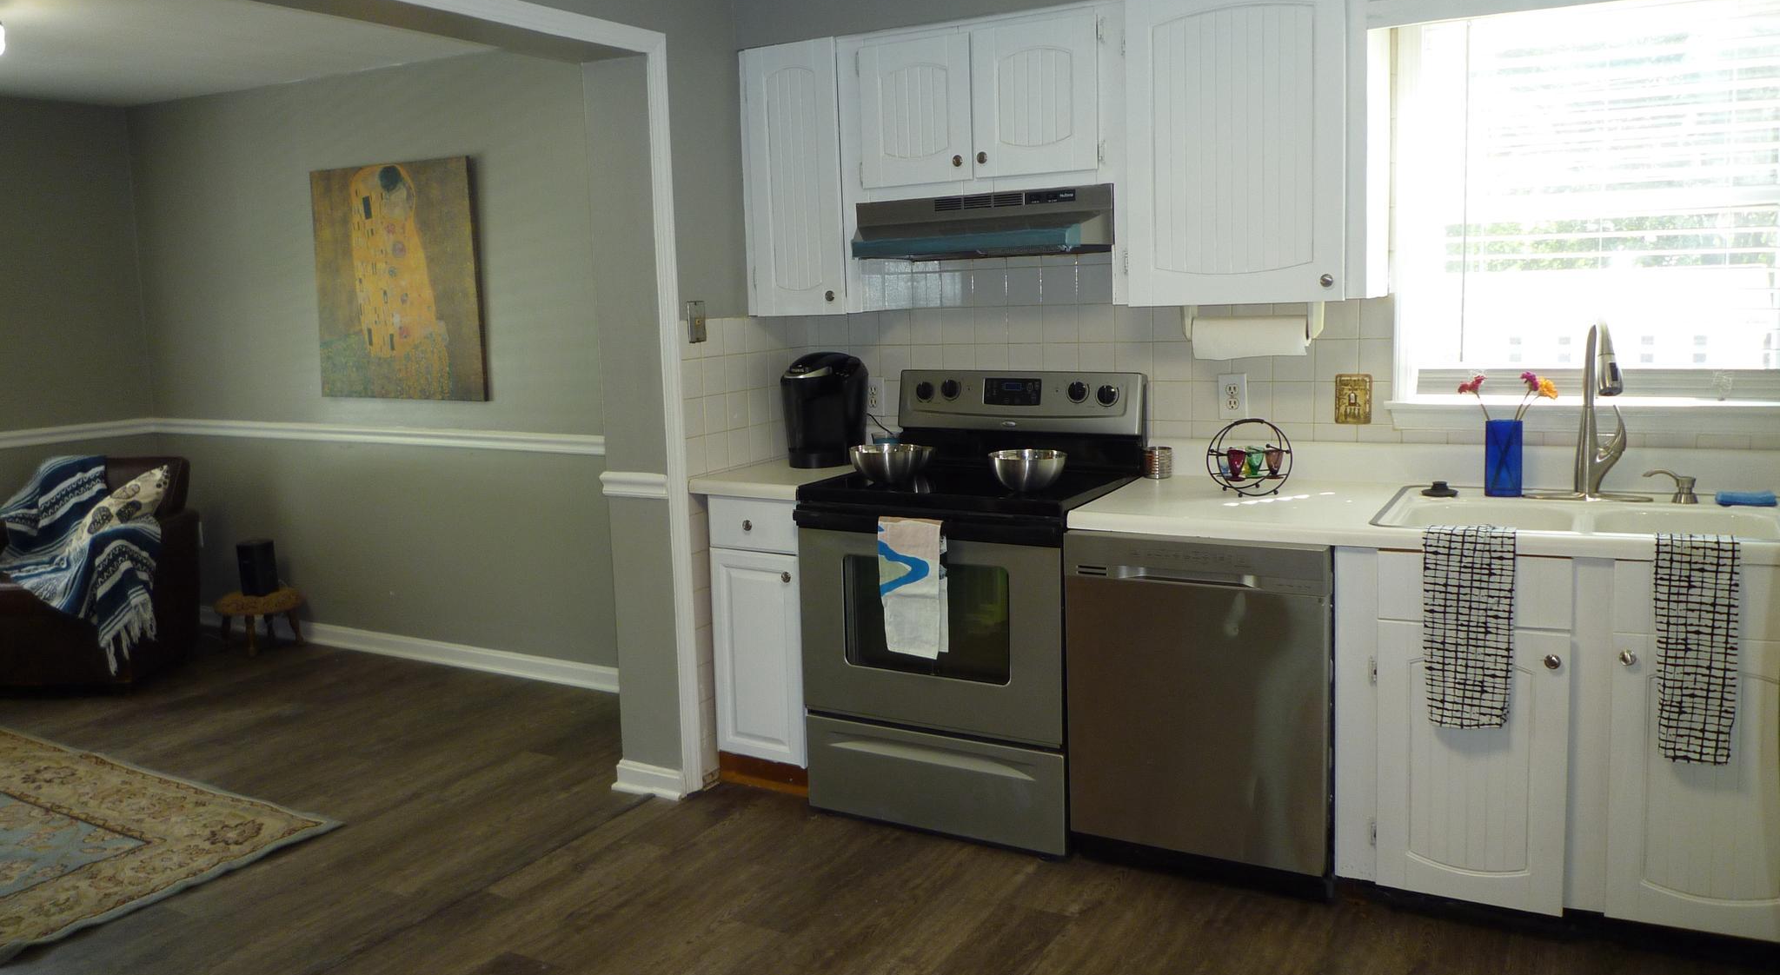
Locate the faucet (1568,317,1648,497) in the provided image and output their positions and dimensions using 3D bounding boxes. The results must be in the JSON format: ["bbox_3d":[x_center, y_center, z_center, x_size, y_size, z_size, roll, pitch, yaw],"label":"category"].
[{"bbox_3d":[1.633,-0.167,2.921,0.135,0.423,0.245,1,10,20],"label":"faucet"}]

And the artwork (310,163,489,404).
[{"bbox_3d":[-1.956,-0.810,5.112,0.910,0.913,0.037,3,9,28],"label":"artwork"}]

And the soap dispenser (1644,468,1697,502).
[{"bbox_3d":[1.794,0.003,2.948,0.110,0.074,0.052,0,10,14],"label":"soap dispenser"}]

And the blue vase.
[{"bbox_3d":[1.490,-0.075,3.122,0.079,0.187,0.079,3,9,28],"label":"blue vase"}]

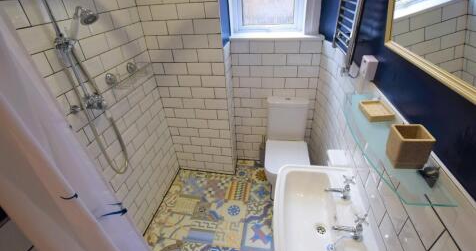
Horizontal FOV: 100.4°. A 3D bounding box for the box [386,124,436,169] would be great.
[{"bbox_3d":[0.521,0.068,0.611,0.083,0.098,0.078,2,34,7],"label":"box"}]

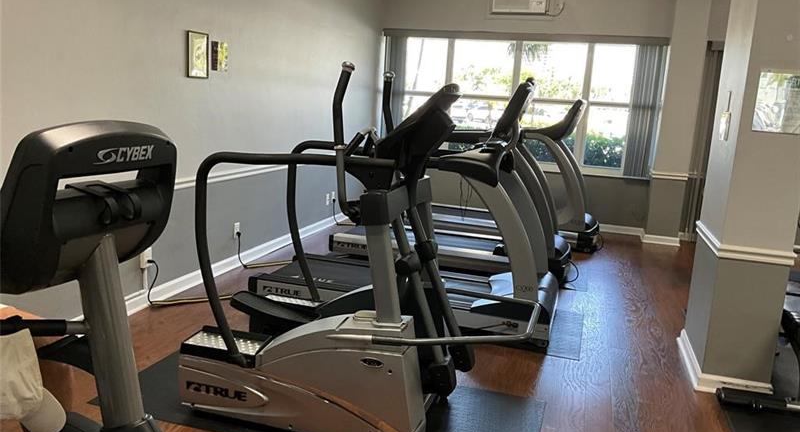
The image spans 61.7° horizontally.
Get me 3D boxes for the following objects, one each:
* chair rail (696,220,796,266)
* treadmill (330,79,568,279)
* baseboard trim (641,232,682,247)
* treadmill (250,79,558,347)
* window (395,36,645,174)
[{"bbox_3d":[1.885,0.143,3.718,0.369,0.050,0.838,6,10,15],"label":"chair rail"},{"bbox_3d":[0.525,-0.388,5.997,2.073,1.590,0.838,6,10,15],"label":"treadmill"},{"bbox_3d":[2.895,0.268,7.423,0.386,0.088,0.043,6,10,15],"label":"baseboard trim"},{"bbox_3d":[0.081,-0.133,4.455,2.045,1.569,0.852,6,10,15],"label":"treadmill"},{"bbox_3d":[1.354,-1.333,8.001,2.968,1.491,0.128,6,10,15],"label":"window"}]

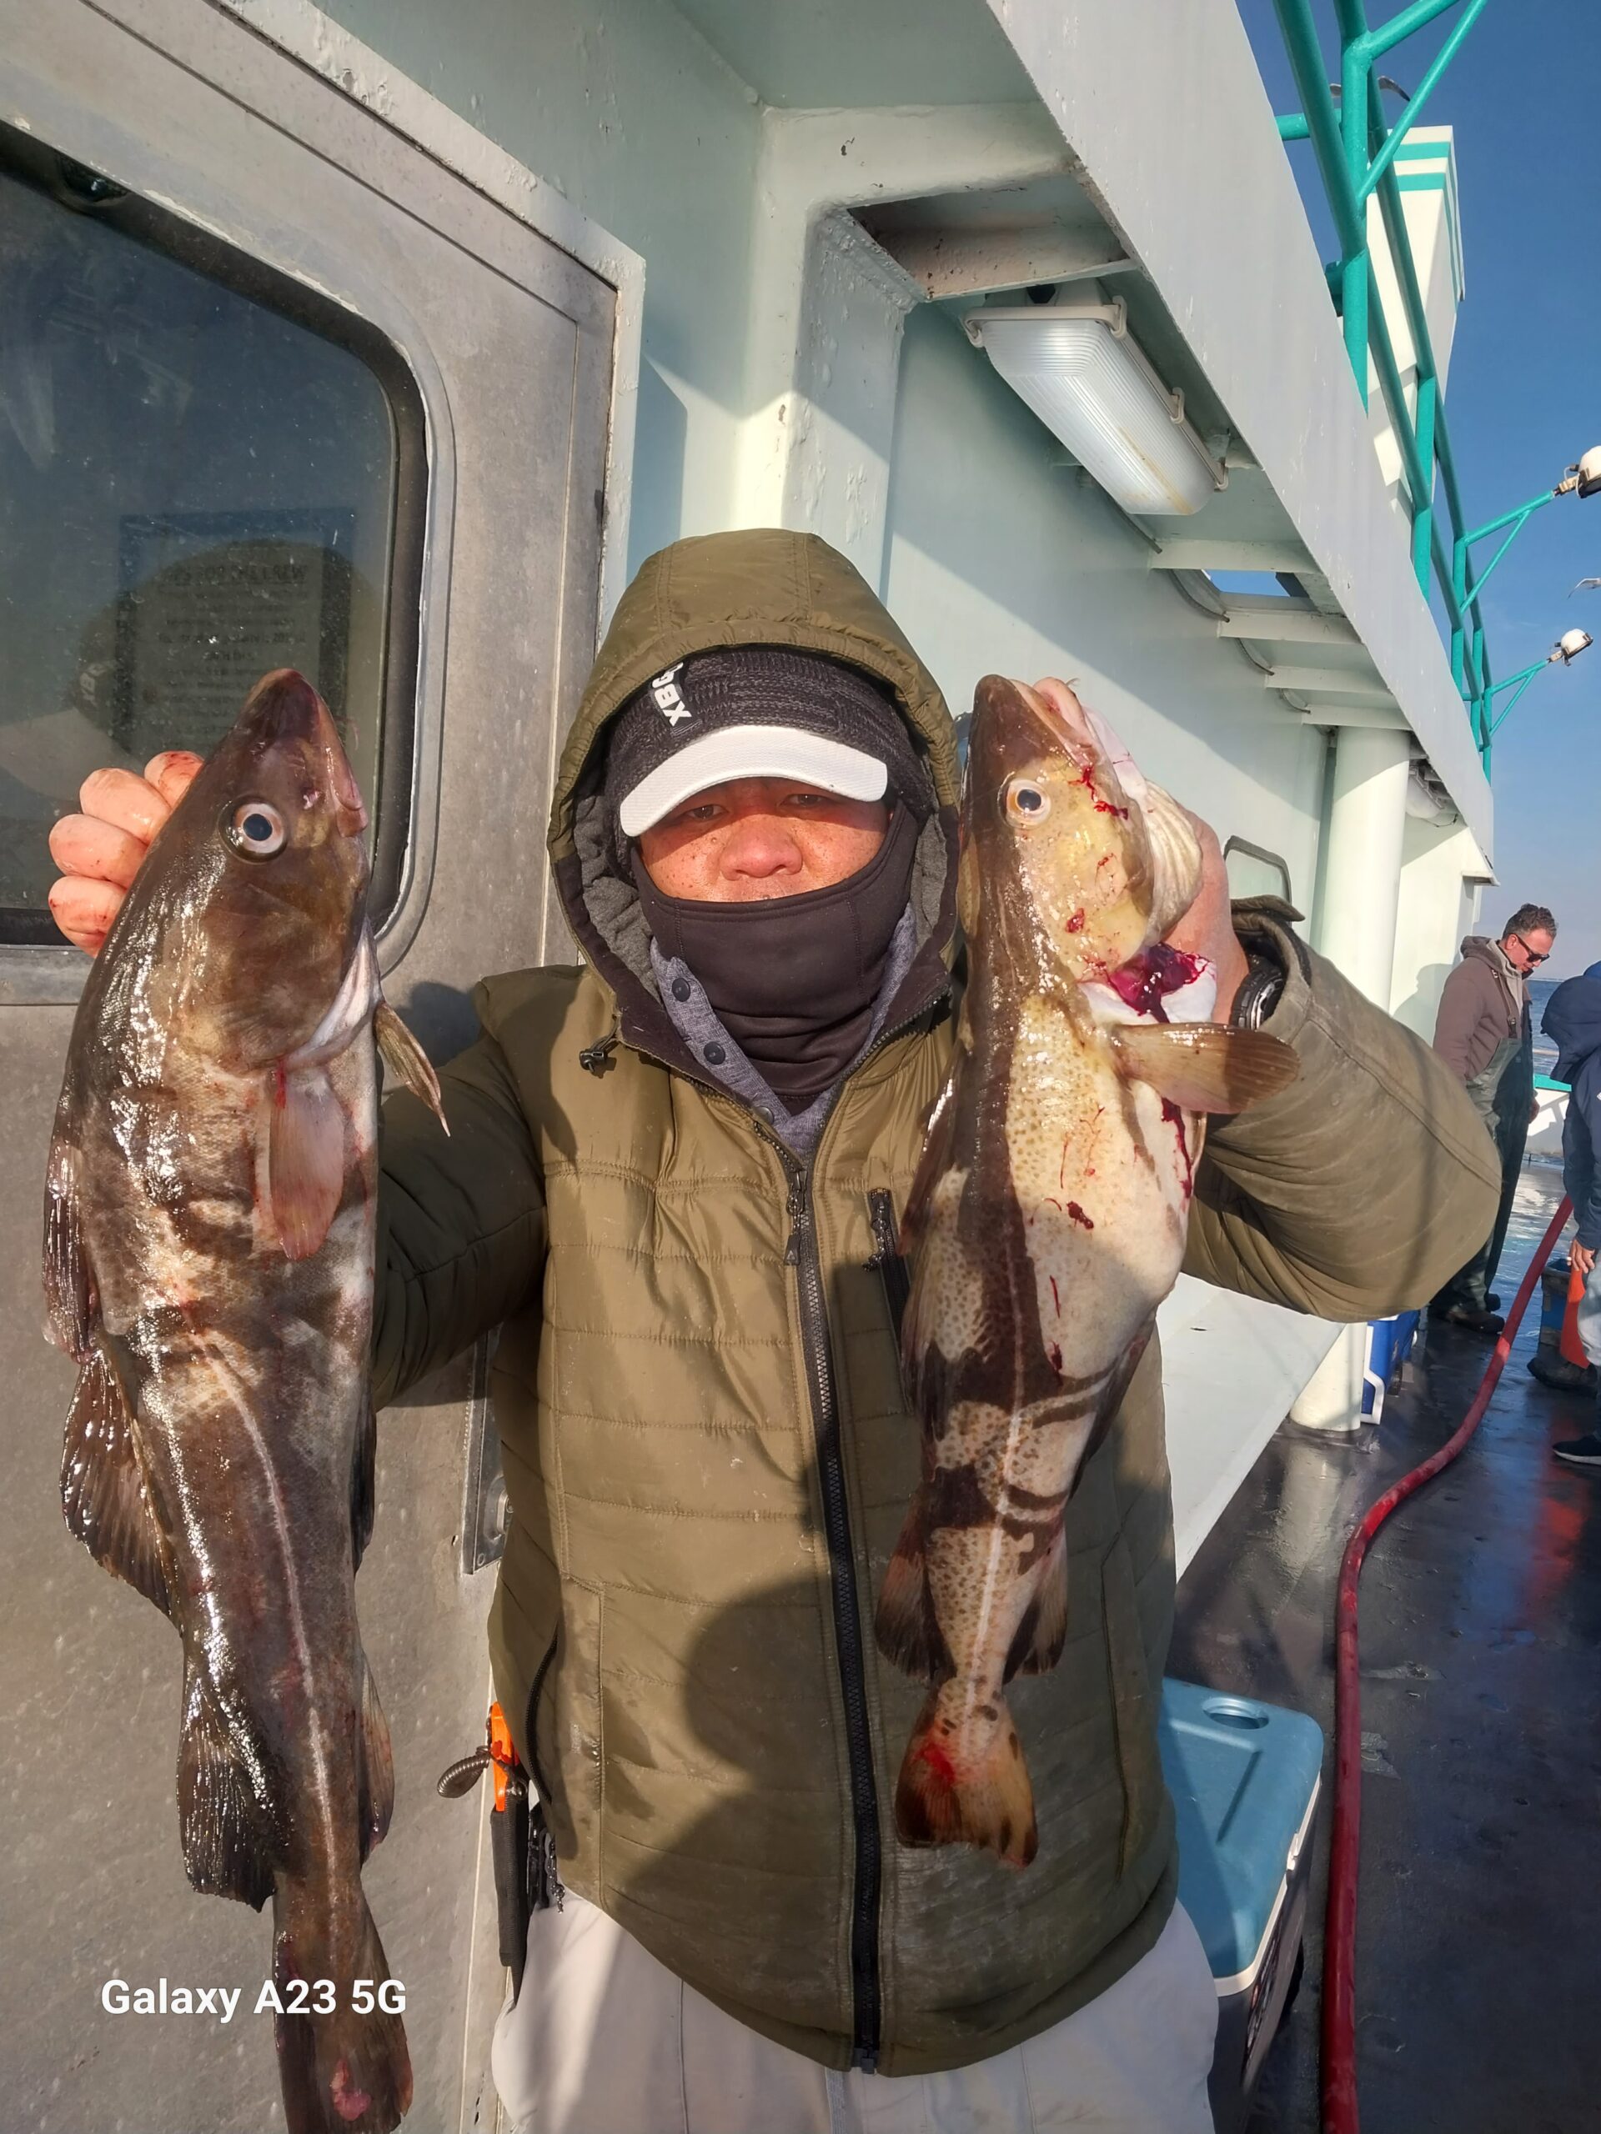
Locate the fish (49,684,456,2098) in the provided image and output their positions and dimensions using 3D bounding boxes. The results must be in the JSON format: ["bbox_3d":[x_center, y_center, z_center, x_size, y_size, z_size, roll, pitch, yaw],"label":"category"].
[{"bbox_3d":[-0.207,0.127,0.605,0.143,0.571,0.090,-2,5,-15],"label":"fish"}]

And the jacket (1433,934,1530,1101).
[{"bbox_3d":[2.854,-0.192,6.700,0.360,0.740,0.520,7,6,33],"label":"jacket"}]

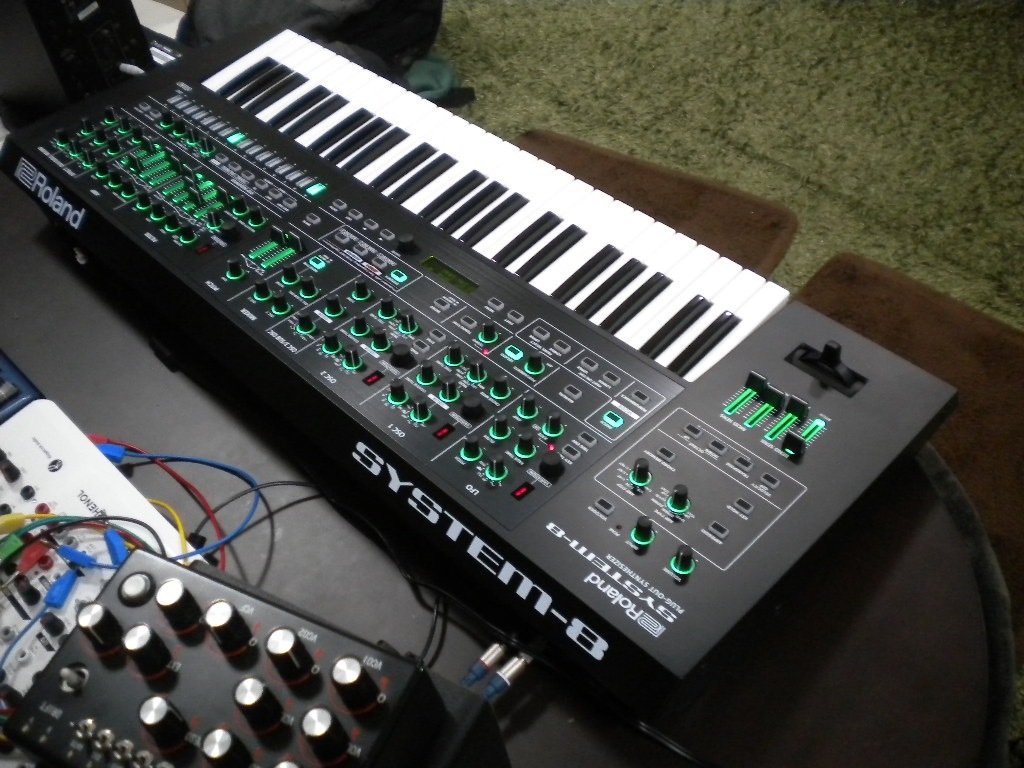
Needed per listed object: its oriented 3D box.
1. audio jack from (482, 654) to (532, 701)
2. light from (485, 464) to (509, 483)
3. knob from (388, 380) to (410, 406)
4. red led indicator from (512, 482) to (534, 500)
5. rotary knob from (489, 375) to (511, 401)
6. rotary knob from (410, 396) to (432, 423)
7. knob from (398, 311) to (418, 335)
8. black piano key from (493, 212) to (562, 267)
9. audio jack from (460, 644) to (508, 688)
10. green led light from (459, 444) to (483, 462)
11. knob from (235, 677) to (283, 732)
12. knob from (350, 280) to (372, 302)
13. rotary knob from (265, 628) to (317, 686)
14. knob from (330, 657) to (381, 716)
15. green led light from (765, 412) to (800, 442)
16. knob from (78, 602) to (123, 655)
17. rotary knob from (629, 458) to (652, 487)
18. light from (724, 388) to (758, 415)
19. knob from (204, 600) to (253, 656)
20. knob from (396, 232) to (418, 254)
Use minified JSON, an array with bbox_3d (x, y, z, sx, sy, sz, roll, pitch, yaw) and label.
[{"bbox_3d":[-0.004,0.189,0.666,0.040,0.013,0.013,-40,56,-24],"label":"audio jack"},{"bbox_3d":[-0.010,0.061,0.721,0.016,0.003,0.016,-1,45,1],"label":"light"},{"bbox_3d":[-0.085,0.006,0.771,0.015,0.015,0.015,-1,45,1],"label":"knob"},{"bbox_3d":[0.008,0.073,0.708,0.014,0.002,0.007,-36,54,-29],"label":"red led indicator"},{"bbox_3d":[-0.009,0.001,0.786,0.015,0.017,0.015,-1,45,1],"label":"rotary knob"},{"bbox_3d":[-0.067,0.018,0.755,0.015,0.015,0.015,-1,45,1],"label":"rotary knob"},{"bbox_3d":[-0.083,-0.050,0.827,0.015,0.015,0.015,-1,45,1],"label":"knob"},{"bbox_3d":[0.014,-0.129,0.919,0.012,0.012,0.083,35,65,31],"label":"black piano key"},{"bbox_3d":[-0.019,0.183,0.673,0.040,0.013,0.013,-40,56,-24],"label":"audio jack"},{"bbox_3d":[-0.029,0.049,0.748,0.016,0.003,0.016,-1,45,1],"label":"green led light"},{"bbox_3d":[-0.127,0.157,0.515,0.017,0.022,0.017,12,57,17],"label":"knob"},{"bbox_3d":[-0.124,-0.078,0.847,0.015,0.015,0.015,0,45,0],"label":"knob"},{"bbox_3d":[-0.139,0.165,0.641,0.018,0.025,0.018,17,56,21],"label":"rotary knob"},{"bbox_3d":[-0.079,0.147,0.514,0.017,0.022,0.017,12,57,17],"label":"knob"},{"bbox_3d":[0.199,0.030,0.760,0.007,0.003,0.035,35,55,31],"label":"green led light"},{"bbox_3d":[-0.228,0.136,0.575,0.019,0.025,0.019,-5,50,6],"label":"knob"},{"bbox_3d":[0.089,0.059,0.710,0.015,0.015,0.015,-1,45,1],"label":"rotary knob"},{"bbox_3d":[0.170,0.012,0.763,0.007,0.003,0.036,35,54,30],"label":"light"},{"bbox_3d":[-0.154,0.133,0.564,0.019,0.025,0.019,-5,50,6],"label":"knob"},{"bbox_3d":[-0.090,-0.122,0.898,0.019,0.011,0.019,-1,45,1],"label":"knob"}]

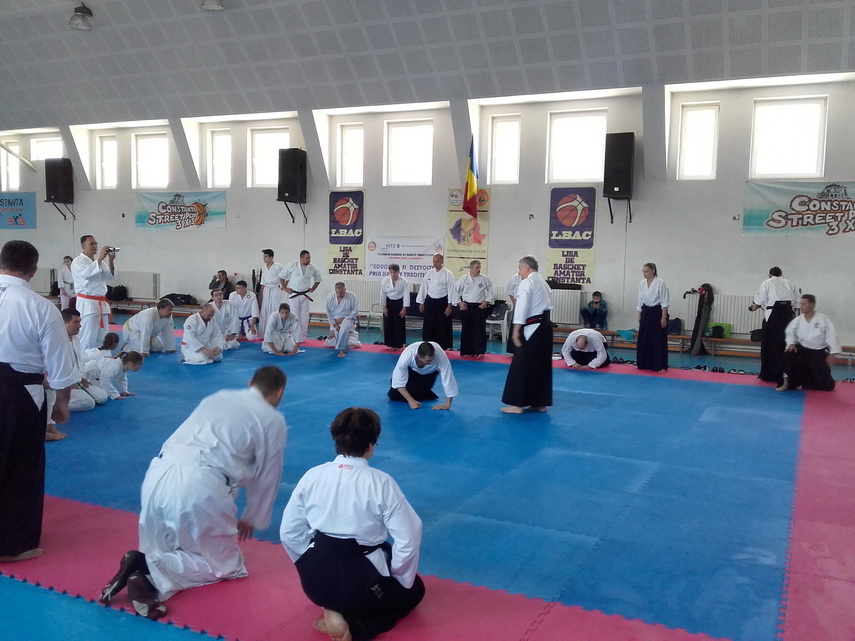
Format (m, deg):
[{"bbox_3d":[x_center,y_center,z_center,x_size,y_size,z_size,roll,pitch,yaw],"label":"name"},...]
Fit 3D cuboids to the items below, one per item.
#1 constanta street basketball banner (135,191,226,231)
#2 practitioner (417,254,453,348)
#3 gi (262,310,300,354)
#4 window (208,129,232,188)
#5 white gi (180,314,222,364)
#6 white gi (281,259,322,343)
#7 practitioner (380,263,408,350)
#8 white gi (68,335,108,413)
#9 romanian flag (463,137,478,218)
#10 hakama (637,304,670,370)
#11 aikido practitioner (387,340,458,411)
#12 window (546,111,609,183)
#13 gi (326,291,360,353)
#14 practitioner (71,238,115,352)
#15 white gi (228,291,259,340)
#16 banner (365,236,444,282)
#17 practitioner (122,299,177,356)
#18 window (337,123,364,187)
[{"bbox_3d":[-6.442,-2.835,19.876,3.016,1.017,0.030,3,5,24],"label":"constanta street basketball banner"},{"bbox_3d":[0.169,-0.335,13.980,0.640,1.740,0.400,2,5,12],"label":"practitioner"},{"bbox_3d":[-2.512,0.207,13.194,0.640,0.680,0.660,1,4,-5],"label":"gi"},{"bbox_3d":[-5.237,-4.083,19.324,0.773,1.479,0.140,4,5,26],"label":"window"},{"bbox_3d":[-3.459,0.238,11.718,0.600,0.800,0.540,5,6,37],"label":"white gi"},{"bbox_3d":[-2.386,-0.360,14.500,0.800,1.560,0.420,1,5,-7],"label":"white gi"},{"bbox_3d":[-0.584,-0.255,13.937,0.510,1.550,0.420,2,5,6],"label":"practitioner"},{"bbox_3d":[-3.741,0.520,8.269,0.640,0.780,0.520,2,5,9],"label":"white gi"},{"bbox_3d":[0.895,-2.977,15.936,0.340,1.720,0.350,4,5,26],"label":"romanian flag"},{"bbox_3d":[3.577,0.246,12.056,0.470,1.040,0.360,4,5,30],"label":"hakama"},{"bbox_3d":[-0.061,0.585,8.857,0.720,0.690,0.950,0,5,-12],"label":"aikido practitioner"},{"bbox_3d":[3.113,-3.627,16.041,1.250,1.500,0.160,3,5,25],"label":"window"},{"bbox_3d":[-1.488,0.046,13.380,0.560,1.020,0.750,1,4,-3],"label":"gi"},{"bbox_3d":[-4.479,-0.188,10.279,0.580,1.830,0.500,3,5,17],"label":"practitioner"},{"bbox_3d":[-3.553,-0.113,14.835,0.550,0.960,0.600,1,5,-3],"label":"white gi"},{"bbox_3d":[-0.530,-1.376,17.342,1.972,1.015,0.030,3,5,24],"label":"banner"},{"bbox_3d":[-4.599,0.087,12.615,0.750,0.880,0.560,4,5,27],"label":"practitioner"},{"bbox_3d":[-1.669,-3.679,17.092,0.692,1.410,0.140,4,5,24],"label":"window"}]

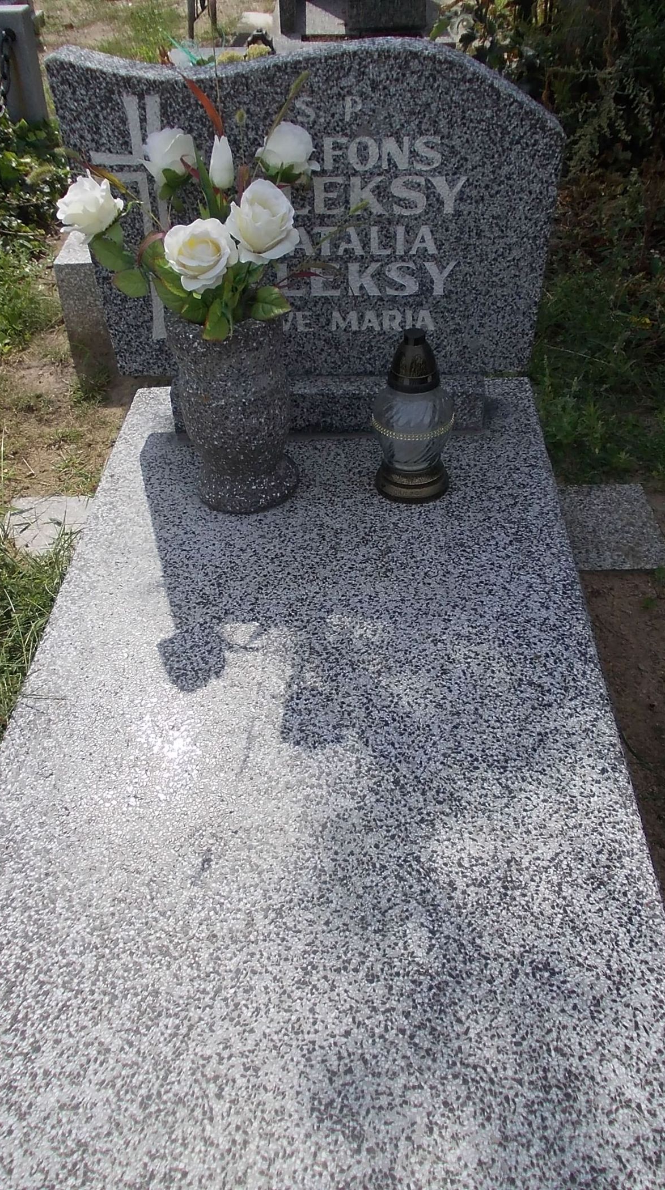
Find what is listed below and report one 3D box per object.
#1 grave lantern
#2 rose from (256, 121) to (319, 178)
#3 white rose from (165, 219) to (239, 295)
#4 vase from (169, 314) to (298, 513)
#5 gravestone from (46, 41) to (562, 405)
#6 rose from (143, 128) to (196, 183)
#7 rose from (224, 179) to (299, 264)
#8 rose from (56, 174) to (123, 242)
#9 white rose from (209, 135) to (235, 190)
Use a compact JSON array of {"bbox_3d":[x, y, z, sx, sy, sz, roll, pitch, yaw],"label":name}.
[{"bbox_3d":[0.129,-0.290,1.520,0.129,0.264,0.129,-1,41,3],"label":"grave lantern"},{"bbox_3d":[-0.065,-0.651,1.407,0.090,0.080,0.085,0,39,2],"label":"rose"},{"bbox_3d":[-0.174,-0.449,1.275,0.100,0.075,0.100,-5,67,7],"label":"white rose"},{"bbox_3d":[-0.147,-0.300,1.523,0.176,0.296,0.176,-1,41,3],"label":"vase"},{"bbox_3d":[-0.033,-0.648,1.690,0.810,0.560,0.100,0,39,2],"label":"gravestone"},{"bbox_3d":[-0.235,-0.637,1.393,0.078,0.076,0.078,0,39,2],"label":"rose"},{"bbox_3d":[-0.094,-0.498,1.289,0.100,0.090,0.098,2,55,1],"label":"rose"},{"bbox_3d":[-0.363,-0.578,1.439,0.090,0.090,0.090,-24,44,-26],"label":"rose"},{"bbox_3d":[-0.147,-0.574,1.280,0.036,0.070,0.036,-1,41,3],"label":"white rose"}]

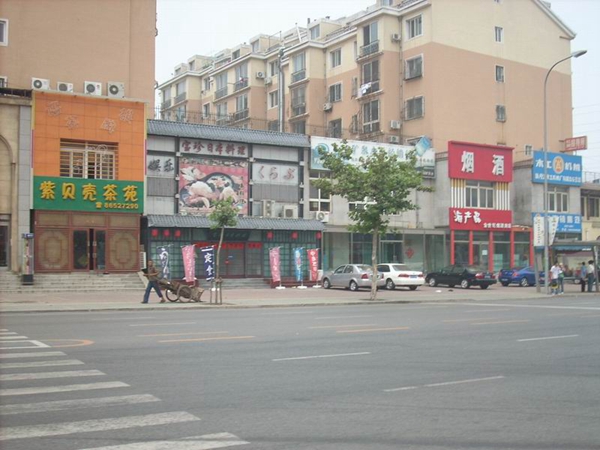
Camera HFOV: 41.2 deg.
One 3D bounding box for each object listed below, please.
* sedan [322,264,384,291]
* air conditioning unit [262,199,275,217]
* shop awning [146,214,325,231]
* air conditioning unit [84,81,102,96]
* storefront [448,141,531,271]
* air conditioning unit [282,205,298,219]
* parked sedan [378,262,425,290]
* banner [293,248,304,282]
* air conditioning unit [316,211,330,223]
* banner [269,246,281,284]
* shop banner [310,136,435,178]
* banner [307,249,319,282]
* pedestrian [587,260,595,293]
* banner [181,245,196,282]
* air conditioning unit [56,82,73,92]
[{"bbox_3d":[2.985,2.947,44.908,1.700,1.450,4.350,2,-3,-30],"label":"sedan"},{"bbox_3d":[-1.966,-0.983,50.568,0.800,1.070,0.340,2,-3,-29],"label":"air conditioning unit"},{"bbox_3d":[-3.412,-0.029,44.912,10.788,0.641,0.800,2,-3,-30],"label":"shop awning"},{"bbox_3d":[-10.956,-7.226,42.300,0.860,0.770,0.330,2,-3,-30],"label":"air conditioning unit"},{"bbox_3d":[13.173,-0.696,59.520,7.829,10.148,3.200,2,-3,-29],"label":"storefront"},{"bbox_3d":[-0.548,-0.804,47.500,0.880,0.790,0.340,2,-3,-30],"label":"air conditioning unit"},{"bbox_3d":[5.099,3.013,46.307,1.780,1.460,4.750,1,-3,-27],"label":"parked sedan"},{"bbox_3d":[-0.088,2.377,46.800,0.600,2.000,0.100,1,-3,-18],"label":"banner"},{"bbox_3d":[1.401,-0.461,48.832,0.813,0.593,0.300,2,-3,-30],"label":"air conditioning unit"},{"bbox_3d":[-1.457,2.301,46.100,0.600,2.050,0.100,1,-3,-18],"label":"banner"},{"bbox_3d":[4.842,-4.243,51.180,9.736,2.056,0.200,2,-3,-30],"label":"shop banner"},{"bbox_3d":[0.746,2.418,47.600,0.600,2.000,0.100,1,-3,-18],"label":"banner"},{"bbox_3d":[15.319,2.723,42.000,0.460,1.650,0.320,1,-3,-15],"label":"pedestrian"},{"bbox_3d":[-5.684,1.980,40.754,0.660,1.913,0.100,1,-3,-24],"label":"banner"},{"bbox_3d":[-12.658,-7.387,43.036,0.786,0.558,0.280,2,-3,-30],"label":"air conditioning unit"}]

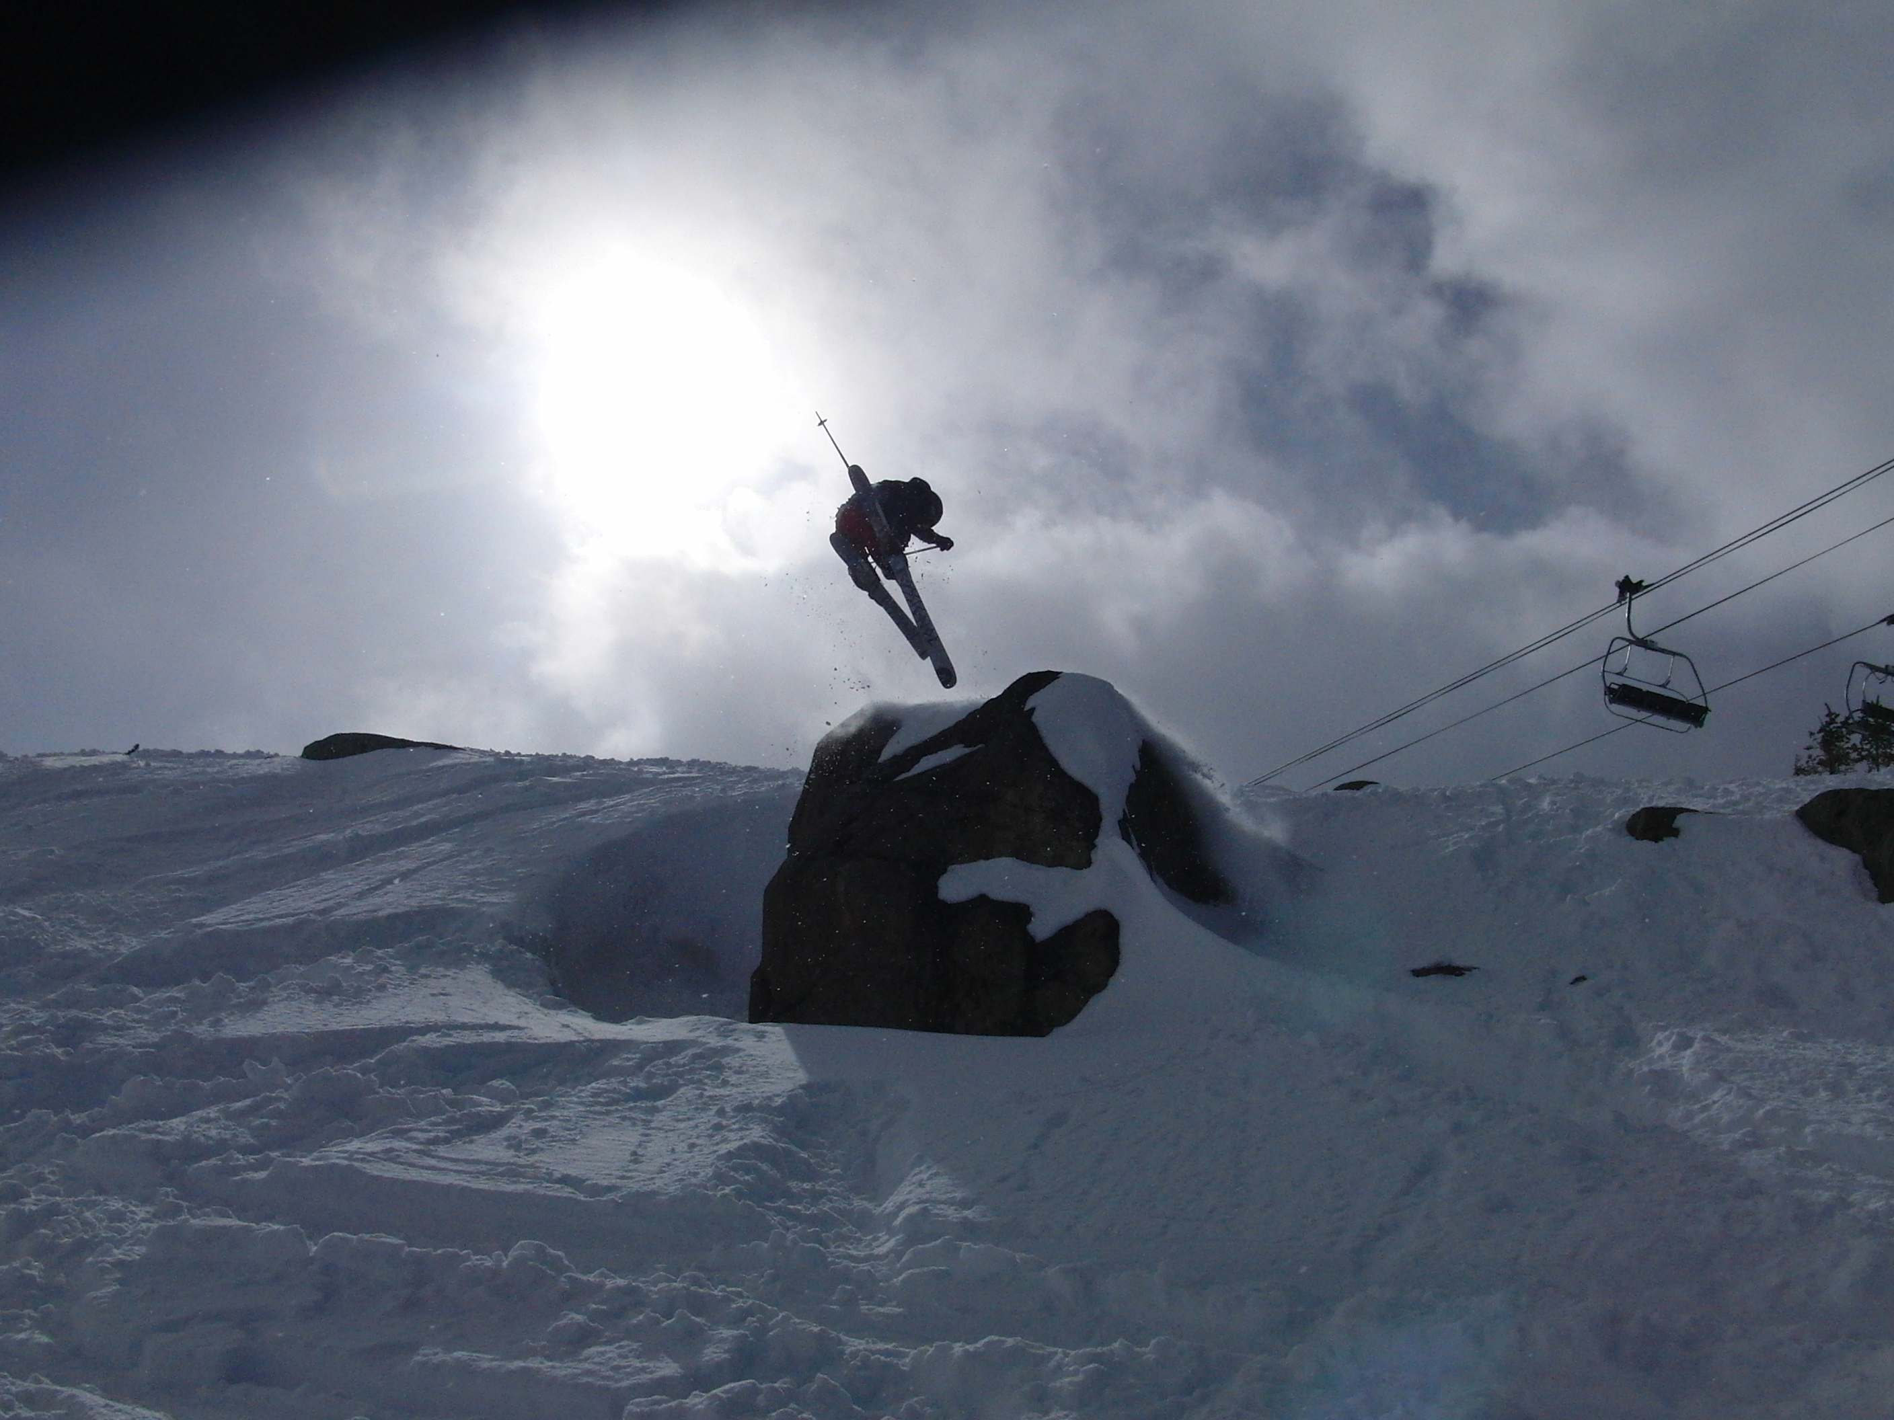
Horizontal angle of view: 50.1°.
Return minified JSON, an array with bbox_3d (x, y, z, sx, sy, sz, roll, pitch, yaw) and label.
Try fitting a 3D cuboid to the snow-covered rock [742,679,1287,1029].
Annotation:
[{"bbox_3d":[0.540,1.000,13.900,3.600,2.500,2.900,0,-14,6],"label":"snow-covered rock"}]

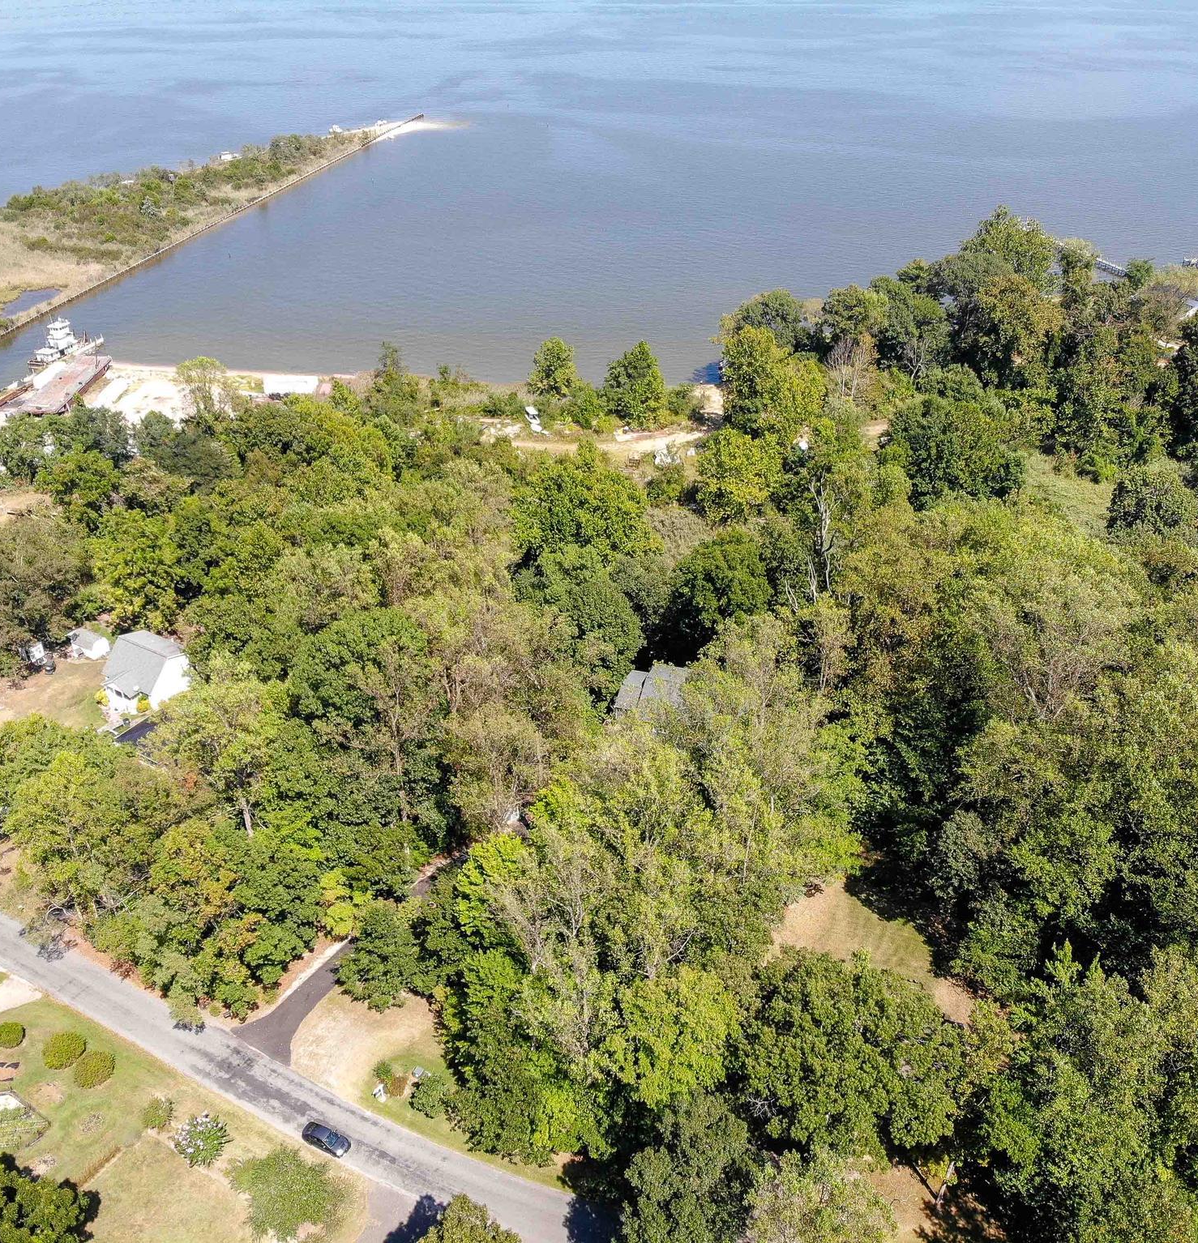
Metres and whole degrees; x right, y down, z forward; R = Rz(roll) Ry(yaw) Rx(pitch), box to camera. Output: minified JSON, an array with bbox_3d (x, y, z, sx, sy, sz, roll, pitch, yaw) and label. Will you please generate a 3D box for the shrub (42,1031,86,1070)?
[{"bbox_3d":[-59.108,47.462,127.151,4.600,2.100,4.100,-18,38,-24],"label":"shrub"}]

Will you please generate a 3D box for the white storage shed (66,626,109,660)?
[{"bbox_3d":[-74.063,3.110,167.894,4.200,2.900,2.900,19,38,27],"label":"white storage shed"}]

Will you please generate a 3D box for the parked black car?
[{"bbox_3d":[-28.140,53.416,118.897,4.780,1.460,1.840,15,37,21],"label":"parked black car"}]

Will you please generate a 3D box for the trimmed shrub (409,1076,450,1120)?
[{"bbox_3d":[-17.987,50.508,121.831,4.100,3.000,4.100,0,34,0],"label":"trimmed shrub"}]

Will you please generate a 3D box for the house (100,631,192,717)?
[{"bbox_3d":[-71.648,8.013,180.540,11.100,7.800,10.200,20,39,27],"label":"house"}]

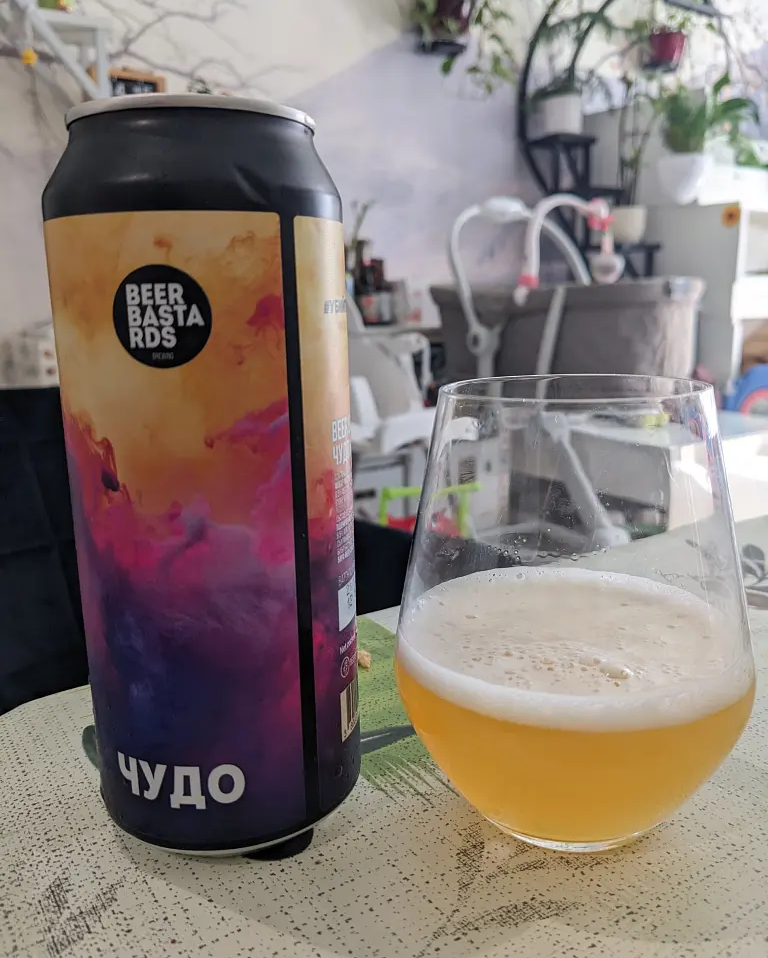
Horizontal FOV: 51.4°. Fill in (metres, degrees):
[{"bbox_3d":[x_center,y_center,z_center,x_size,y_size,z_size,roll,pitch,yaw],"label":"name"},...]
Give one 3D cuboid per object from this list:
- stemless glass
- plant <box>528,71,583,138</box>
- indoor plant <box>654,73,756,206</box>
[{"bbox_3d":[0.047,0.030,0.204,0.089,0.107,0.089,-1,12,0],"label":"stemless glass"},{"bbox_3d":[0.655,-1.433,3.050,0.202,0.242,0.192,1,13,12],"label":"plant"},{"bbox_3d":[1.131,-1.194,2.801,0.341,0.436,0.307,4,13,22],"label":"indoor plant"}]

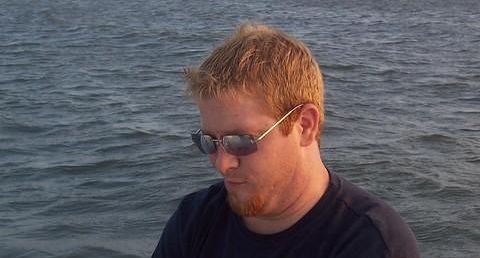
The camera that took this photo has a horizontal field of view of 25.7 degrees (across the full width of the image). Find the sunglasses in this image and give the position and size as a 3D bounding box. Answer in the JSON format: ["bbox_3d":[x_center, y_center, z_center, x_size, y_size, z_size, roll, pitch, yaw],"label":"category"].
[{"bbox_3d":[0.014,-0.001,1.585,0.137,0.042,0.138,2,25,42],"label":"sunglasses"}]

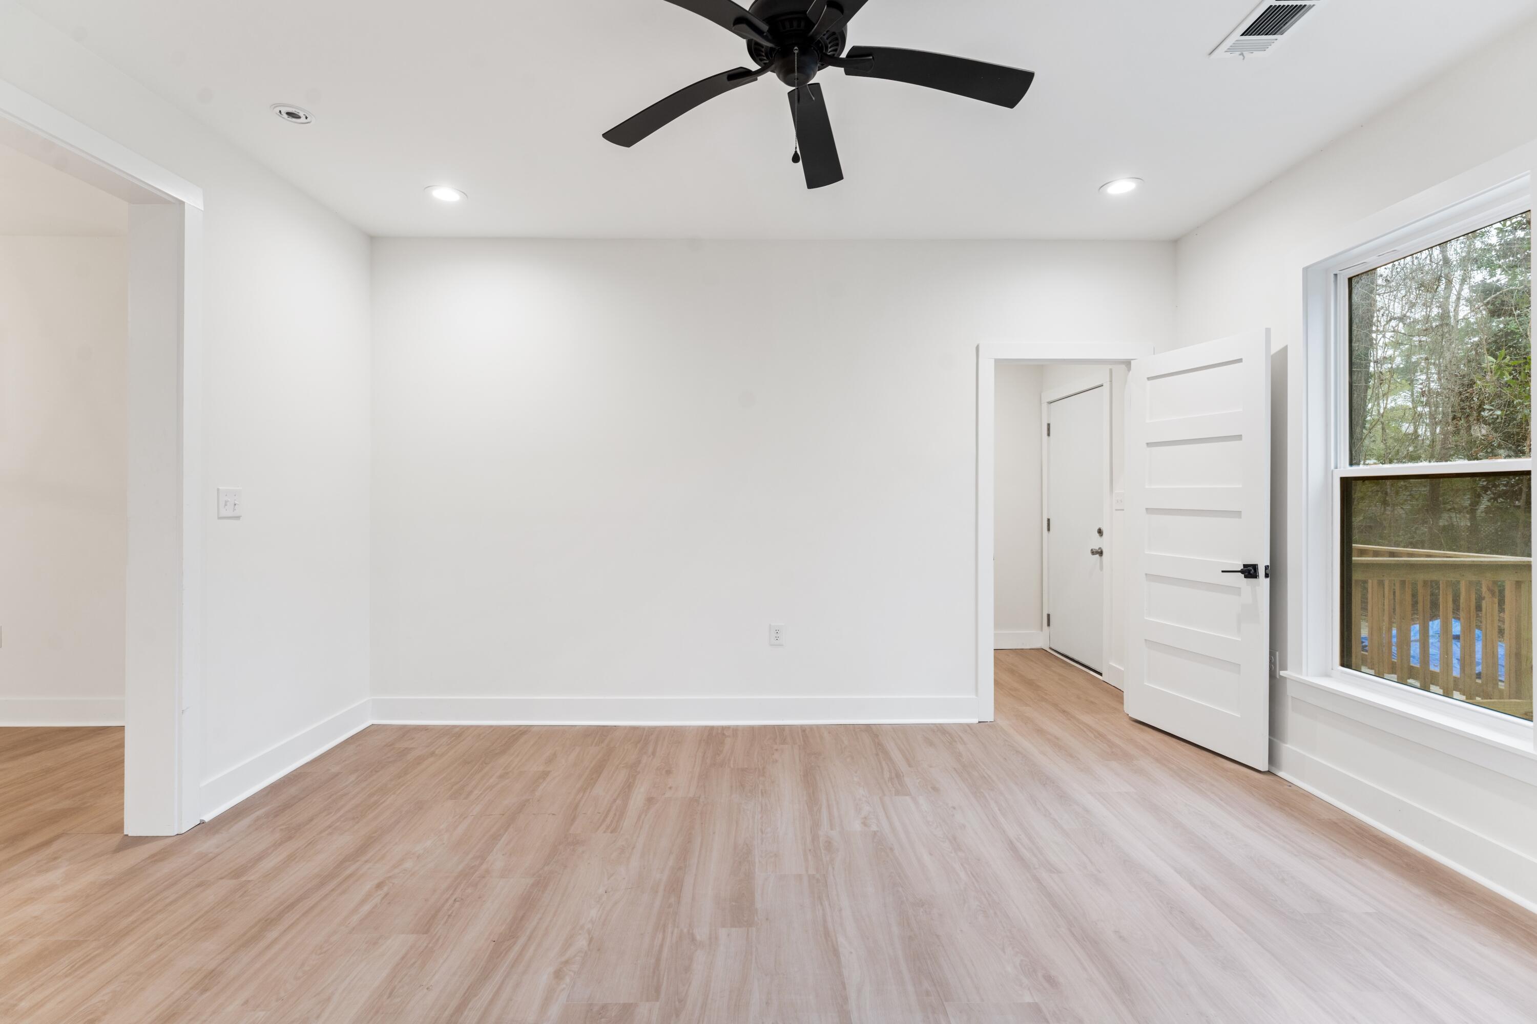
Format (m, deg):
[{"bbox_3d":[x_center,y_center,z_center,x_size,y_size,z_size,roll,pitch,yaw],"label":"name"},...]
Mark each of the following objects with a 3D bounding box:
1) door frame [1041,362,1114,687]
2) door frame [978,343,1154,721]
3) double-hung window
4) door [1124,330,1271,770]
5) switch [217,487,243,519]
[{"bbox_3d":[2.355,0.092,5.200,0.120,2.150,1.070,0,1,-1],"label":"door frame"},{"bbox_3d":[1.697,0.118,3.945,1.005,2.160,0.140,0,1,-1],"label":"door frame"},{"bbox_3d":[2.550,-0.165,2.620,0.100,1.820,0.890,0,1,-1],"label":"double-hung window"},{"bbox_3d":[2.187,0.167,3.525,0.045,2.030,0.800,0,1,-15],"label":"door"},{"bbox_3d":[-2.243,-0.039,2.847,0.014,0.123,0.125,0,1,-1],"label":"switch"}]

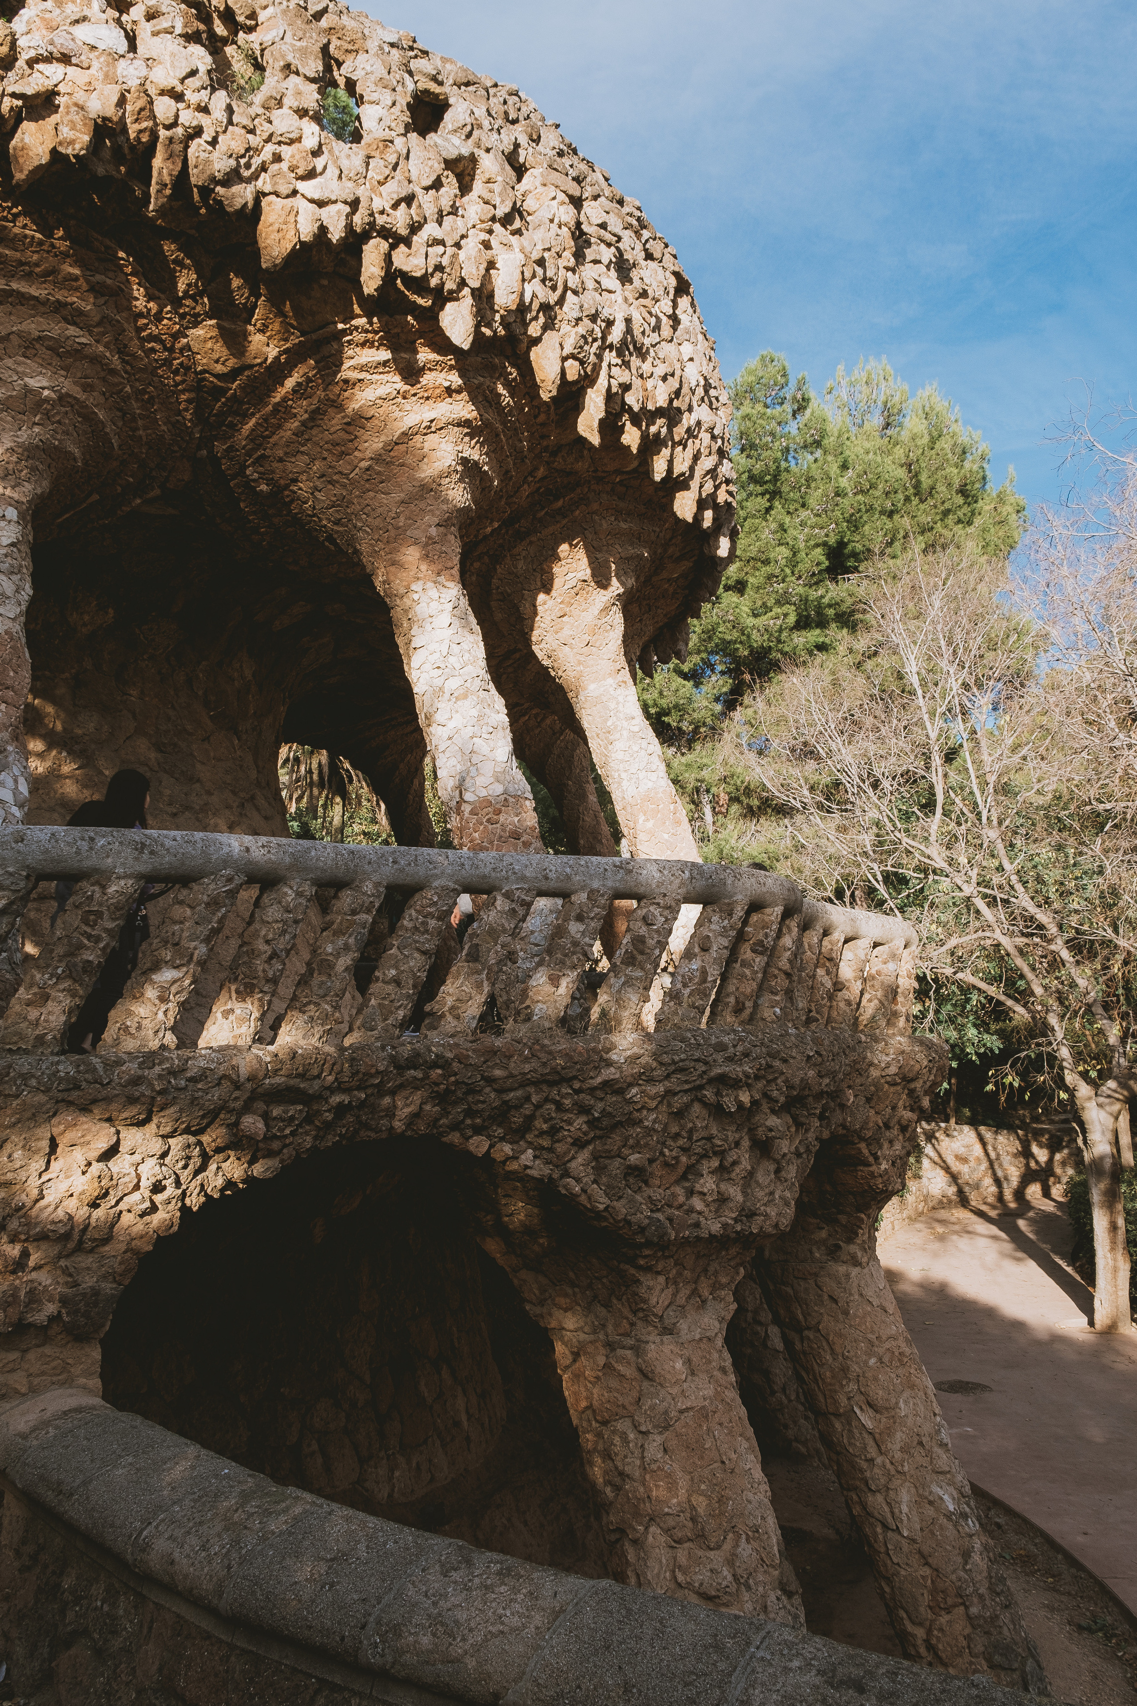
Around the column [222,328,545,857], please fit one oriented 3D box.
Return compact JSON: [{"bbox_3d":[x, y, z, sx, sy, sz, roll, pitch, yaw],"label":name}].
[{"bbox_3d":[-1.200,-1.200,8.700,2.200,4.500,2.000,2,-8,-18],"label":"column"}]

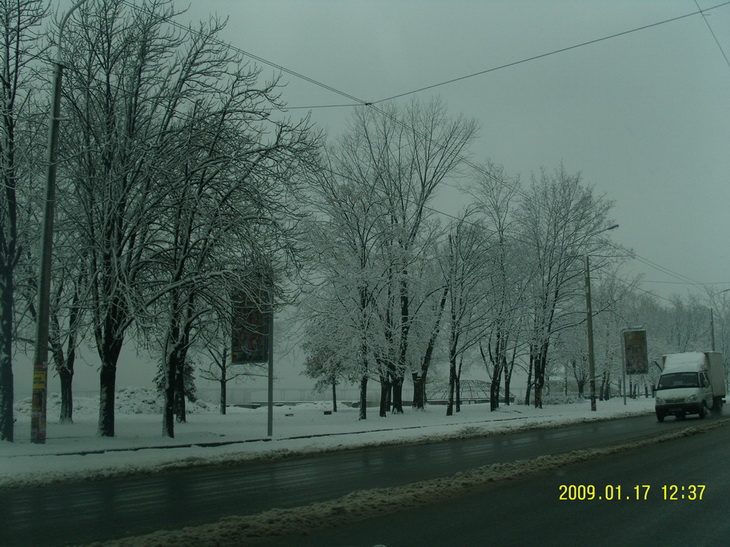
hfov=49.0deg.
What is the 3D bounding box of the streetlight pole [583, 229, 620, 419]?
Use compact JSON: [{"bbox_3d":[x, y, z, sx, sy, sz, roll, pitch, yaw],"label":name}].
[{"bbox_3d":[12.916,2.433,43.192,2.000,9.900,0.360,-6,-10,36],"label":"streetlight pole"}]

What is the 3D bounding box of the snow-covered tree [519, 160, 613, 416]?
[{"bbox_3d":[11.591,0.643,47.484,5.700,14.500,5.600,0,-8,0],"label":"snow-covered tree"}]

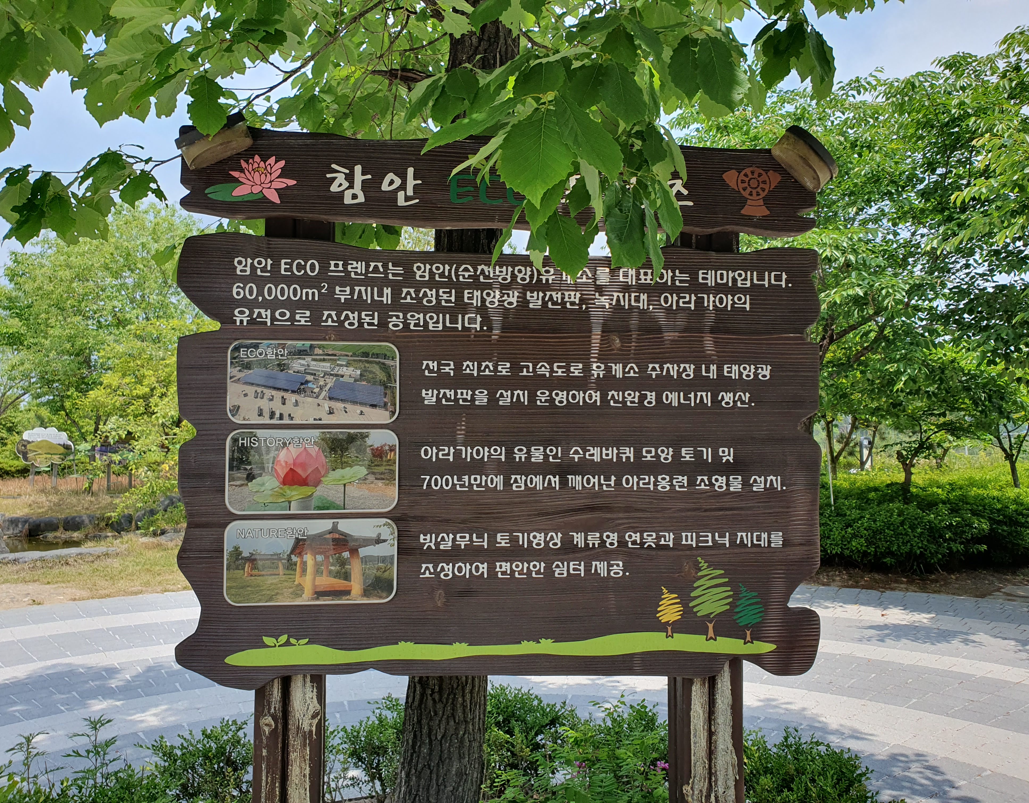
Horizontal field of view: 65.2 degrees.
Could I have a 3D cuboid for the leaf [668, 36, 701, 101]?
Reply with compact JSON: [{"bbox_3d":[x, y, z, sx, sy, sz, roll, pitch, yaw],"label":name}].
[{"bbox_3d":[0.381,-0.744,1.800,0.075,0.140,0.050,1,-3,-11],"label":"leaf"}]

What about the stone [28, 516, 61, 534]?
[{"bbox_3d":[-8.053,2.139,13.800,0.460,0.310,0.380,1,-3,-18],"label":"stone"}]

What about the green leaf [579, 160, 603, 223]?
[{"bbox_3d":[0.137,-0.379,1.450,0.042,0.113,0.040,-12,-3,-34],"label":"green leaf"}]

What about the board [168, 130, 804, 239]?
[{"bbox_3d":[-0.017,-0.498,1.852,1.450,0.190,0.050,1,-3,-6],"label":"board"}]

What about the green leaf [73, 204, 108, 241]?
[{"bbox_3d":[-1.188,-0.500,2.250,0.100,0.100,0.050,1,-3,-17],"label":"green leaf"}]

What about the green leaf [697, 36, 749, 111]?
[{"bbox_3d":[0.401,-0.632,1.550,0.088,0.140,0.045,-14,-3,1],"label":"green leaf"}]

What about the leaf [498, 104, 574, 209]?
[{"bbox_3d":[0.038,-0.418,1.370,0.125,0.168,0.045,5,-3,0],"label":"leaf"}]

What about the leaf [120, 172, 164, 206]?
[{"bbox_3d":[-0.927,-0.528,2.000,0.105,0.088,0.050,0,-3,0],"label":"leaf"}]

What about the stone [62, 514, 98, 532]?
[{"bbox_3d":[-7.450,2.088,13.800,0.500,0.300,0.380,1,-3,-18],"label":"stone"}]

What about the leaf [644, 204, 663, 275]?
[{"bbox_3d":[0.260,-0.299,1.500,0.038,0.133,0.035,-4,-4,-40],"label":"leaf"}]

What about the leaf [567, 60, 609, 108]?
[{"bbox_3d":[0.138,-0.599,1.520,0.078,0.090,0.040,14,-3,9],"label":"leaf"}]

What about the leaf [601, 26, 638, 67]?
[{"bbox_3d":[0.228,-0.771,1.750,0.080,0.085,0.050,0,-3,6],"label":"leaf"}]

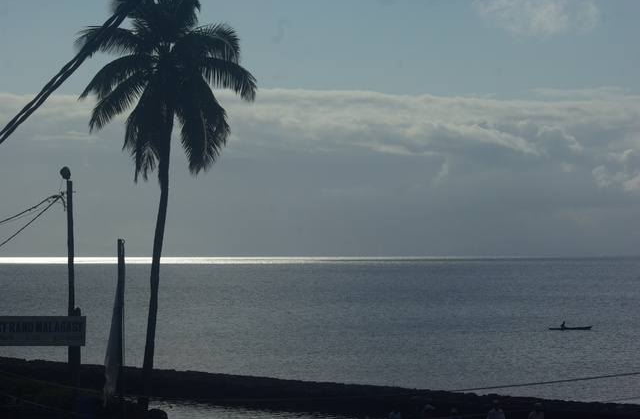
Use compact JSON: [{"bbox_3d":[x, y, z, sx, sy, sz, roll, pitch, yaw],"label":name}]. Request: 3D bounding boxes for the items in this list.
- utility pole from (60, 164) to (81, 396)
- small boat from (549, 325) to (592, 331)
[{"bbox_3d":[-9.150,2.530,68.000,0.500,8.200,0.420,0,-1,0],"label":"utility pole"},{"bbox_3d":[25.500,12.060,190.000,4.600,0.500,0.700,0,-1,0],"label":"small boat"}]

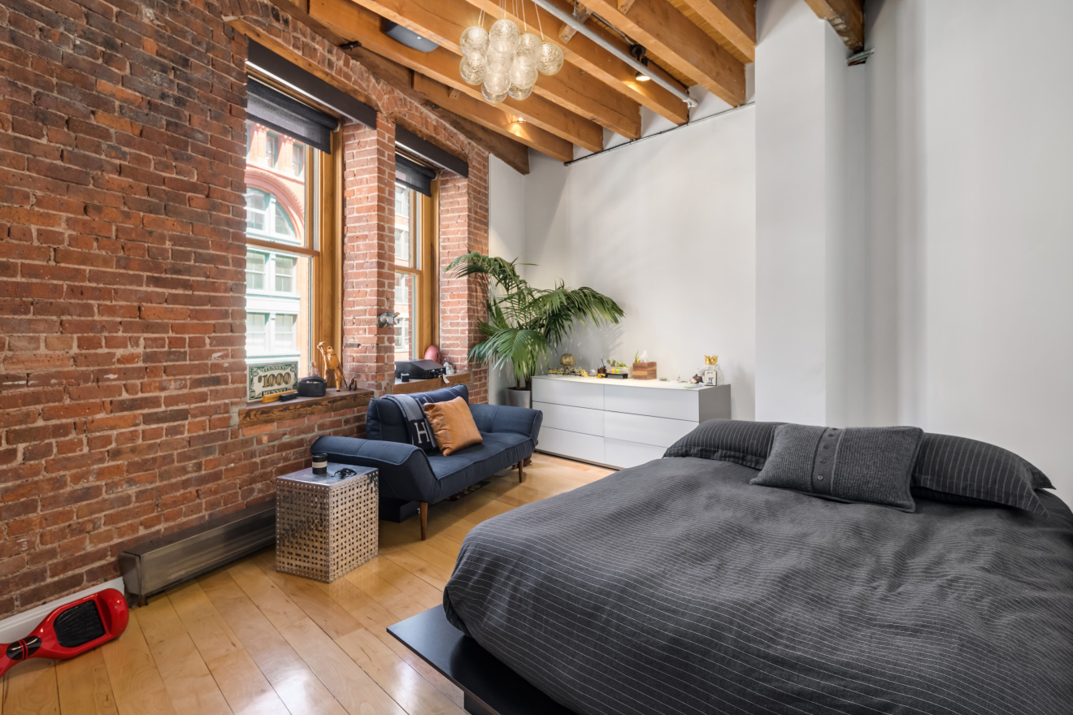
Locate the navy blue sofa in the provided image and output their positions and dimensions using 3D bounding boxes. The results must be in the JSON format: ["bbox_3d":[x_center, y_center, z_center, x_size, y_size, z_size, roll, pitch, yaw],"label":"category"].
[{"bbox_3d":[-0.685,0.643,3.697,0.736,0.770,1.845,1,2,25],"label":"navy blue sofa"}]

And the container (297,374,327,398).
[{"bbox_3d":[-1.460,0.193,3.308,0.165,0.128,0.175,1,2,25],"label":"container"}]

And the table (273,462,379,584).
[{"bbox_3d":[-1.079,0.841,2.647,0.335,0.466,0.335,1,2,22],"label":"table"}]

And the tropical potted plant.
[{"bbox_3d":[0.000,-0.007,5.060,1.580,1.950,1.250,0,2,0],"label":"tropical potted plant"}]

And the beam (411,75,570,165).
[{"bbox_3d":[-0.317,-2.283,4.788,0.110,0.320,2.100,2,3,40],"label":"beam"}]

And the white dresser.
[{"bbox_3d":[0.801,0.602,4.727,1.778,0.762,0.560,2,3,43],"label":"white dresser"}]

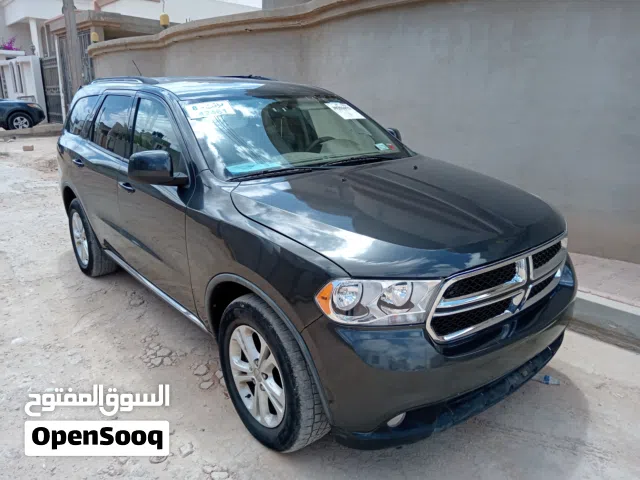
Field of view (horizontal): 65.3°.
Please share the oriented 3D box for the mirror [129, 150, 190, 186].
[{"bbox_3d":[-0.875,-0.389,2.697,0.270,0.190,0.190,-13,21,-37],"label":"mirror"}]

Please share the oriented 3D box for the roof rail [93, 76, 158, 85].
[{"bbox_3d":[-1.623,-1.288,4.043,0.050,0.070,1.580,-14,22,-37],"label":"roof rail"}]

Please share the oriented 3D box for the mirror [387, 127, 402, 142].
[{"bbox_3d":[0.601,-0.777,3.944,0.250,0.210,0.190,-14,22,-37],"label":"mirror"}]

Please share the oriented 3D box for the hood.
[{"bbox_3d":[0.494,-0.182,2.608,1.540,0.260,1.300,-13,26,-37],"label":"hood"}]

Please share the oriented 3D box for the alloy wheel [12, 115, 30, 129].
[{"bbox_3d":[-10.052,-3.927,16.800,0.480,0.480,0.200,-12,20,-34],"label":"alloy wheel"}]

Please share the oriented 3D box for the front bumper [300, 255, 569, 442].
[{"bbox_3d":[0.792,0.474,2.423,1.860,0.580,0.500,-13,21,-37],"label":"front bumper"}]

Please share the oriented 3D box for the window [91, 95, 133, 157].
[{"bbox_3d":[-1.518,-0.866,3.720,0.060,0.410,0.800,9,7,-42],"label":"window"}]

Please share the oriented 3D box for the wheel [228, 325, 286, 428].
[{"bbox_3d":[-0.238,0.651,2.502,0.200,0.510,0.510,-14,22,-37],"label":"wheel"}]

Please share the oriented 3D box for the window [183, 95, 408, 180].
[{"bbox_3d":[-0.136,-0.724,3.261,1.460,0.160,0.800,-13,53,-37],"label":"window"}]

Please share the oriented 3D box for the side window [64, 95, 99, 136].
[{"bbox_3d":[-2.049,-1.058,4.261,0.100,0.340,0.720,8,7,-41],"label":"side window"}]

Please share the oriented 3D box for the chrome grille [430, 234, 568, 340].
[{"bbox_3d":[0.888,0.199,2.286,1.060,0.310,0.150,-14,22,-37],"label":"chrome grille"}]

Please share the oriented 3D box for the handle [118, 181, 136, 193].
[{"bbox_3d":[-1.274,-0.347,3.301,0.055,0.048,0.250,-14,22,-37],"label":"handle"}]

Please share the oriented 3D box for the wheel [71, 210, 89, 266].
[{"bbox_3d":[-2.198,-0.019,4.700,0.200,0.490,0.490,-13,21,-37],"label":"wheel"}]

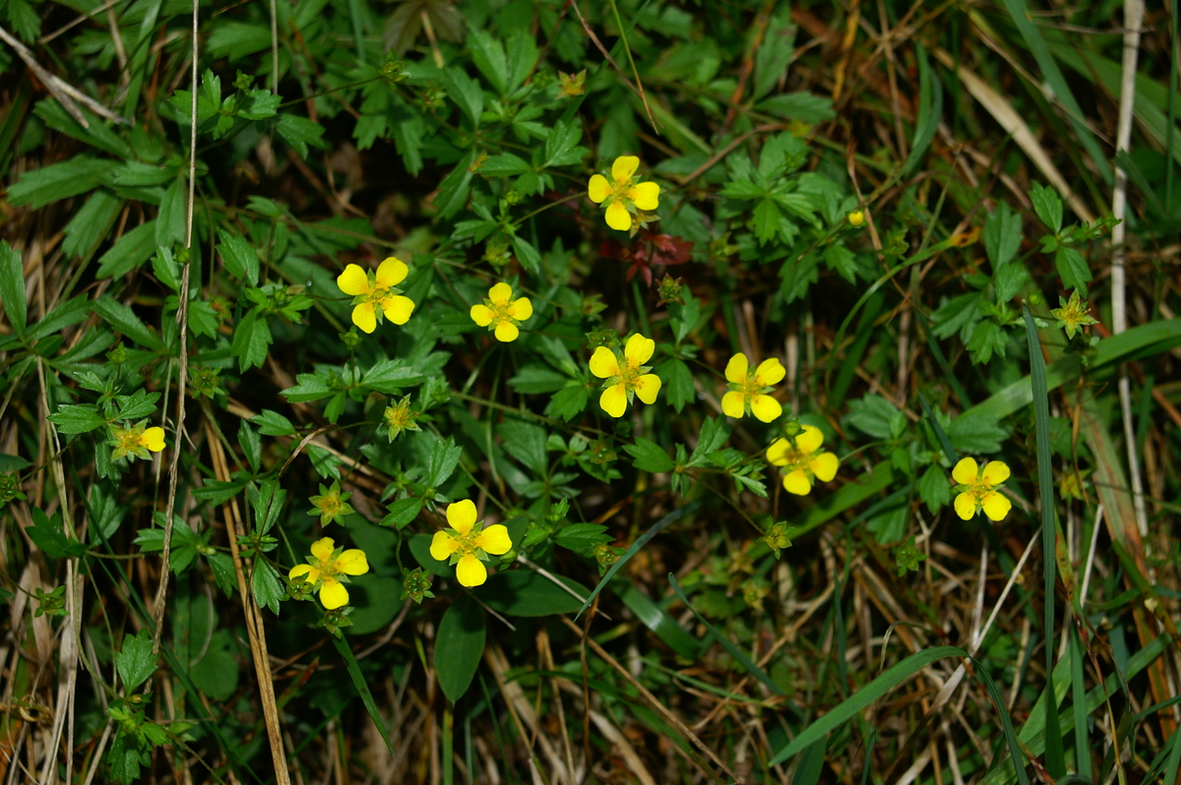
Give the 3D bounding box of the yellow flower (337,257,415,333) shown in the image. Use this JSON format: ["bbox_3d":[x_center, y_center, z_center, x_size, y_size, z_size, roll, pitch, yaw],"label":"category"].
[{"bbox_3d":[-0.028,-0.013,0.508,0.010,0.004,0.010,0,72,0],"label":"yellow flower"}]

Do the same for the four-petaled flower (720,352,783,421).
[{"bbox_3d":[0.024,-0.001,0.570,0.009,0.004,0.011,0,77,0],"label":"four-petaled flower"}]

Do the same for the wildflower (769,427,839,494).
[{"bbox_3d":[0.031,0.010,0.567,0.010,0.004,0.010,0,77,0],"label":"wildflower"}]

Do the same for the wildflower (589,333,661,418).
[{"bbox_3d":[0.005,-0.002,0.550,0.010,0.004,0.012,0,76,0],"label":"wildflower"}]

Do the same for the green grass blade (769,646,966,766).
[{"bbox_3d":[0.039,0.044,0.555,0.033,0.007,0.005,-30,70,-12],"label":"green grass blade"}]

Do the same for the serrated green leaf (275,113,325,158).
[{"bbox_3d":[-0.043,-0.037,0.575,0.009,0.003,0.006,38,72,15],"label":"serrated green leaf"}]

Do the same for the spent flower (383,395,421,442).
[{"bbox_3d":[-0.024,0.003,0.506,0.005,0.004,0.006,2,69,-5],"label":"spent flower"}]

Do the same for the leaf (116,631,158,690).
[{"bbox_3d":[-0.065,0.038,0.564,0.006,0.003,0.009,9,70,3],"label":"leaf"}]

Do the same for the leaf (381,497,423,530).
[{"bbox_3d":[-0.028,0.018,0.574,0.008,0.003,0.004,-31,73,-11],"label":"leaf"}]

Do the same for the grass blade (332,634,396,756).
[{"bbox_3d":[-0.033,0.044,0.577,0.002,0.003,0.021,-27,72,-10],"label":"grass blade"}]

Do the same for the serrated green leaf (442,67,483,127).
[{"bbox_3d":[-0.018,-0.040,0.532,0.004,0.002,0.010,-27,68,-12],"label":"serrated green leaf"}]

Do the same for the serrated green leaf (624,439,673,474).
[{"bbox_3d":[0.008,0.009,0.555,0.008,0.003,0.005,25,69,10],"label":"serrated green leaf"}]

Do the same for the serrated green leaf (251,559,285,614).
[{"bbox_3d":[-0.045,0.027,0.547,0.005,0.003,0.009,-17,68,-7],"label":"serrated green leaf"}]

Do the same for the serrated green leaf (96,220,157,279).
[{"bbox_3d":[-0.068,-0.021,0.575,0.011,0.003,0.005,-39,72,-15],"label":"serrated green leaf"}]

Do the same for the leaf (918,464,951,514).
[{"bbox_3d":[0.050,0.014,0.575,0.005,0.003,0.008,-3,70,-1],"label":"leaf"}]

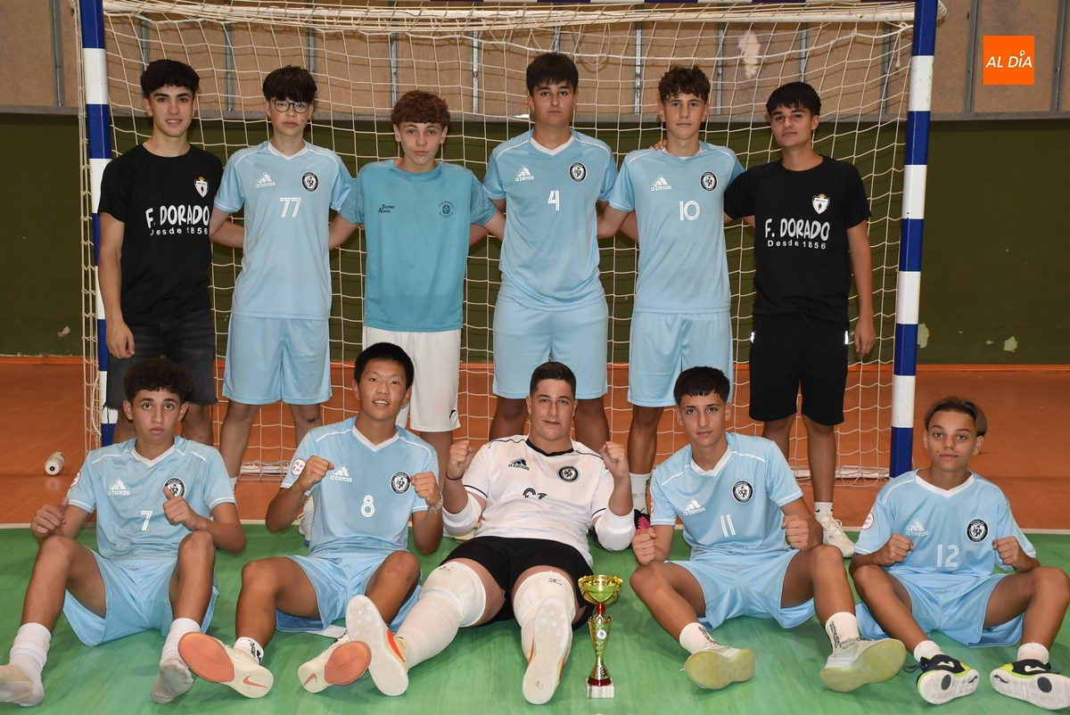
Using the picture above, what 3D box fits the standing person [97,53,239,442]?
[{"bbox_3d":[-1.327,-0.197,6.308,0.580,1.790,0.390,-4,13,-20],"label":"standing person"}]

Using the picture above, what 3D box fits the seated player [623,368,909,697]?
[{"bbox_3d":[0.713,0.498,5.441,0.790,0.820,1.030,0,12,-3],"label":"seated player"}]

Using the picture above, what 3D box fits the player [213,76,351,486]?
[{"bbox_3d":[-0.938,-0.190,6.328,0.600,1.775,0.400,-2,12,-12],"label":"player"}]

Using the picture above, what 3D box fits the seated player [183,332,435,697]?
[{"bbox_3d":[-0.672,0.468,5.412,0.720,0.870,1.050,1,12,4],"label":"seated player"}]

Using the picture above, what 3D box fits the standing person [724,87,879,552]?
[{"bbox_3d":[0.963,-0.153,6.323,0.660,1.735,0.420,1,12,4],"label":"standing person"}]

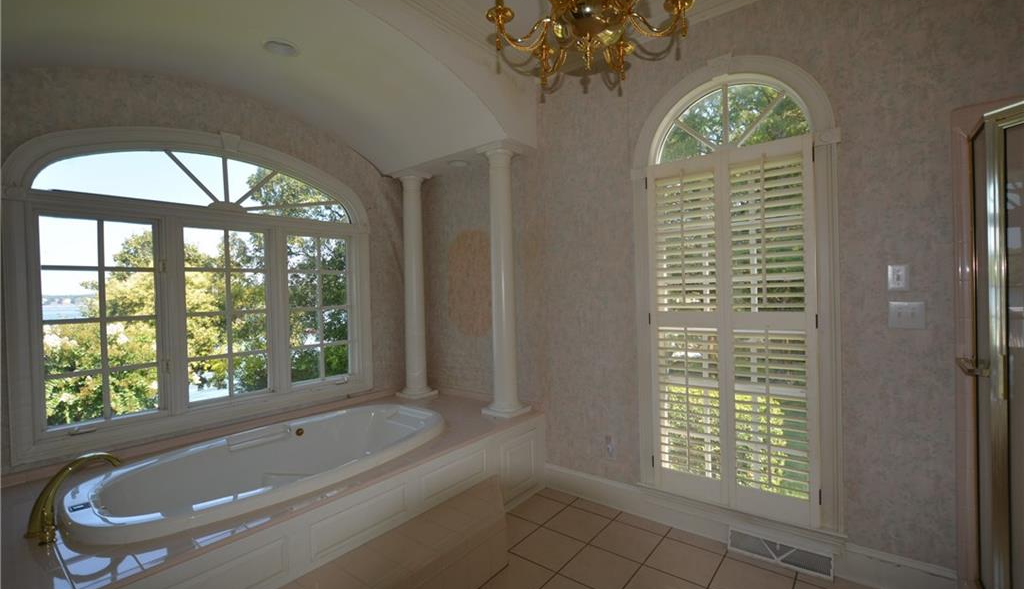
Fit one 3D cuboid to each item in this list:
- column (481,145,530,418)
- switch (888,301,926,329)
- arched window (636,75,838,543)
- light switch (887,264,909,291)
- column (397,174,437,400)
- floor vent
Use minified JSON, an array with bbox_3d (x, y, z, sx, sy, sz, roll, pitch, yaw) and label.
[{"bbox_3d":[-0.058,-0.087,3.125,0.275,1.880,0.267,-2,0,0],"label":"column"},{"bbox_3d":[1.704,0.089,1.843,0.115,0.118,0.014,-2,0,39],"label":"switch"},{"bbox_3d":[1.133,-0.036,2.286,0.955,2.352,0.089,-2,0,39],"label":"arched window"},{"bbox_3d":[1.682,-0.071,1.857,0.069,0.114,0.014,-2,0,39],"label":"light switch"},{"bbox_3d":[-0.848,-0.060,3.761,0.277,1.880,0.274,-2,0,0],"label":"column"},{"bbox_3d":[1.329,1.284,2.135,0.441,0.105,0.038,-2,0,39],"label":"floor vent"}]

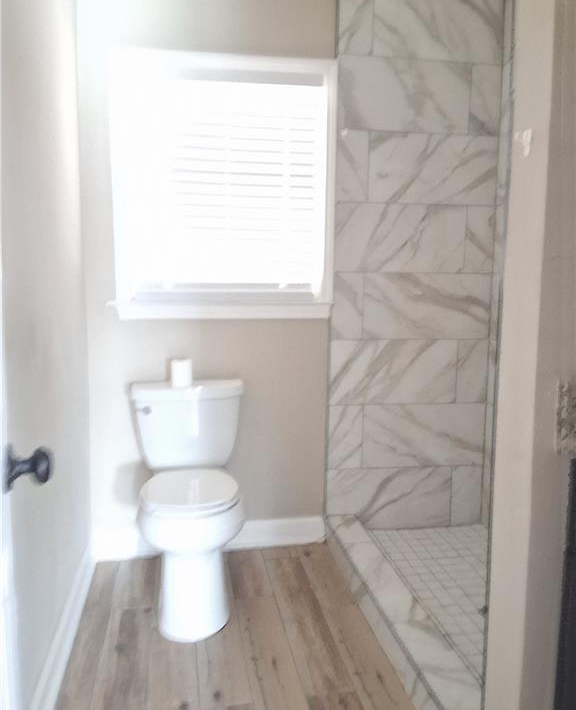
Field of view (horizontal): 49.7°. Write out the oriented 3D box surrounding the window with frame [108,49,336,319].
[{"bbox_3d":[-0.268,-0.697,2.638,0.960,1.093,0.100,-1,7,-10],"label":"window with frame"}]

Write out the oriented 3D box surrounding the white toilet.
[{"bbox_3d":[-0.372,0.549,2.387,0.454,0.790,0.725,-1,7,-10],"label":"white toilet"}]

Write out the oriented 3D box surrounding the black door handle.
[{"bbox_3d":[-0.384,0.167,0.920,0.066,0.066,0.066,-1,7,-15],"label":"black door handle"}]

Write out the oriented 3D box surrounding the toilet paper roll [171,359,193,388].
[{"bbox_3d":[-0.438,0.074,2.562,0.088,0.108,0.088,-1,7,-10],"label":"toilet paper roll"}]

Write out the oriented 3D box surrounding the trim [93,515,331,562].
[{"bbox_3d":[-0.351,0.828,2.810,1.027,0.132,0.017,-1,7,-10],"label":"trim"}]

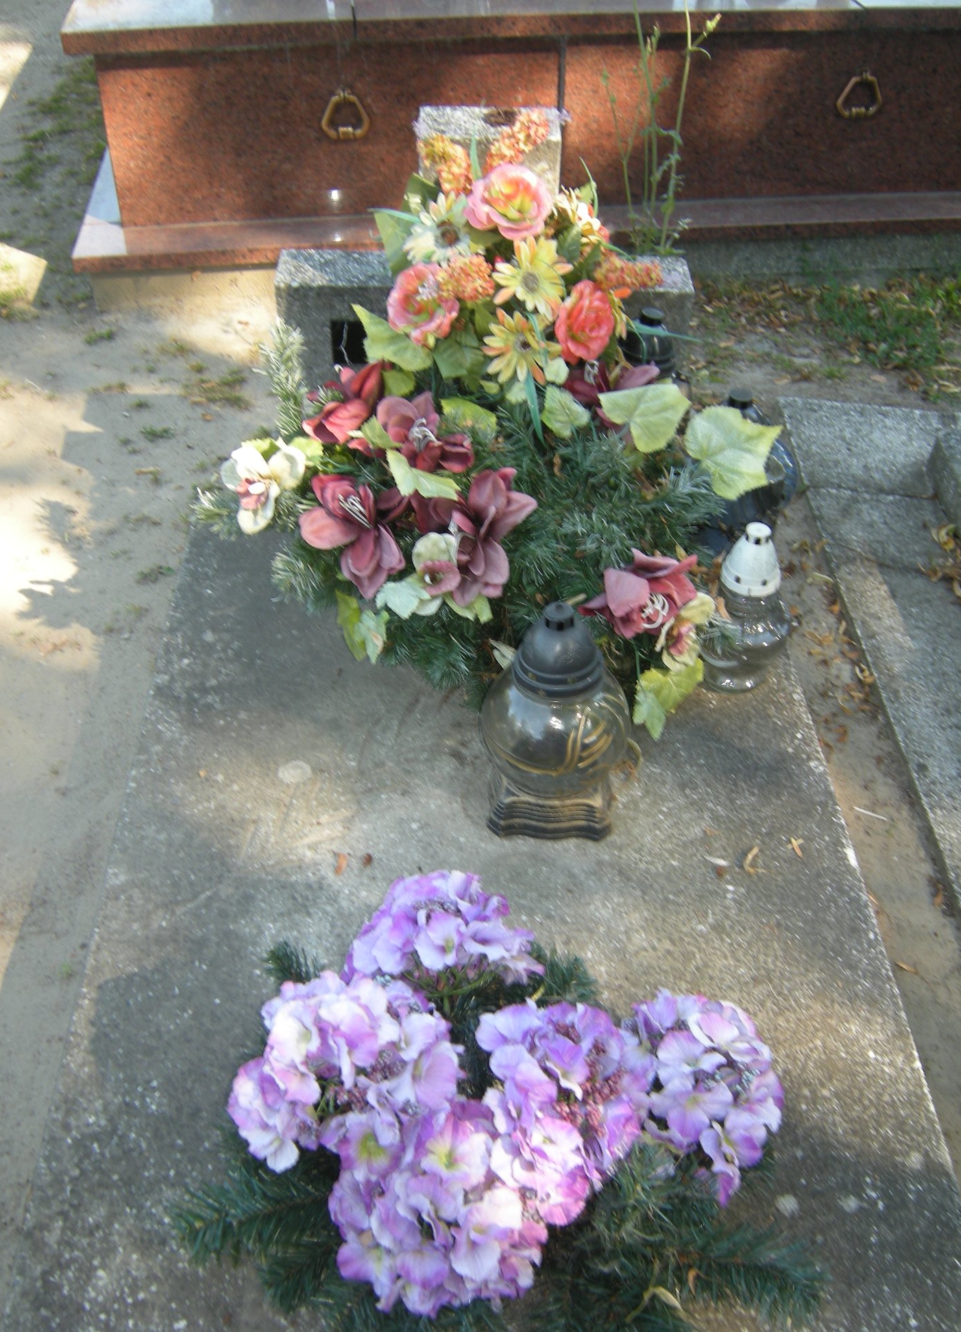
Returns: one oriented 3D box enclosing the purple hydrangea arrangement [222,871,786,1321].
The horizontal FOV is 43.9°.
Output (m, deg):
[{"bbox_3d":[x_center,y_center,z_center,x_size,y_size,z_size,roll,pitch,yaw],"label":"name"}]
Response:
[{"bbox_3d":[0.007,0.356,1.065,0.540,0.200,0.390,-1,42,-1],"label":"purple hydrangea arrangement"}]

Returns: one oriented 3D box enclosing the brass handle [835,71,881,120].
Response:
[{"bbox_3d":[0.868,-1.303,2.724,0.105,0.112,0.034,-5,42,-6],"label":"brass handle"}]

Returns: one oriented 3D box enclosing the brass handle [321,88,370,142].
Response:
[{"bbox_3d":[-0.295,-1.202,2.607,0.105,0.112,0.034,-5,42,-6],"label":"brass handle"}]

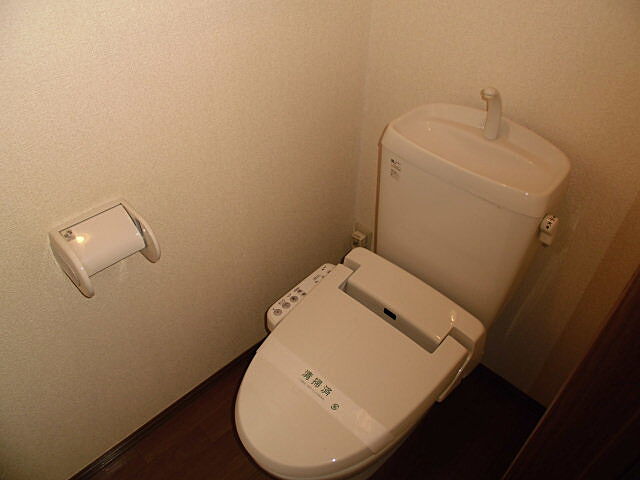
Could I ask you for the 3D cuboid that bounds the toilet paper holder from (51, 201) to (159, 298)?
[{"bbox_3d":[-0.423,0.021,0.963,0.117,0.121,0.165,32,49,33],"label":"toilet paper holder"}]

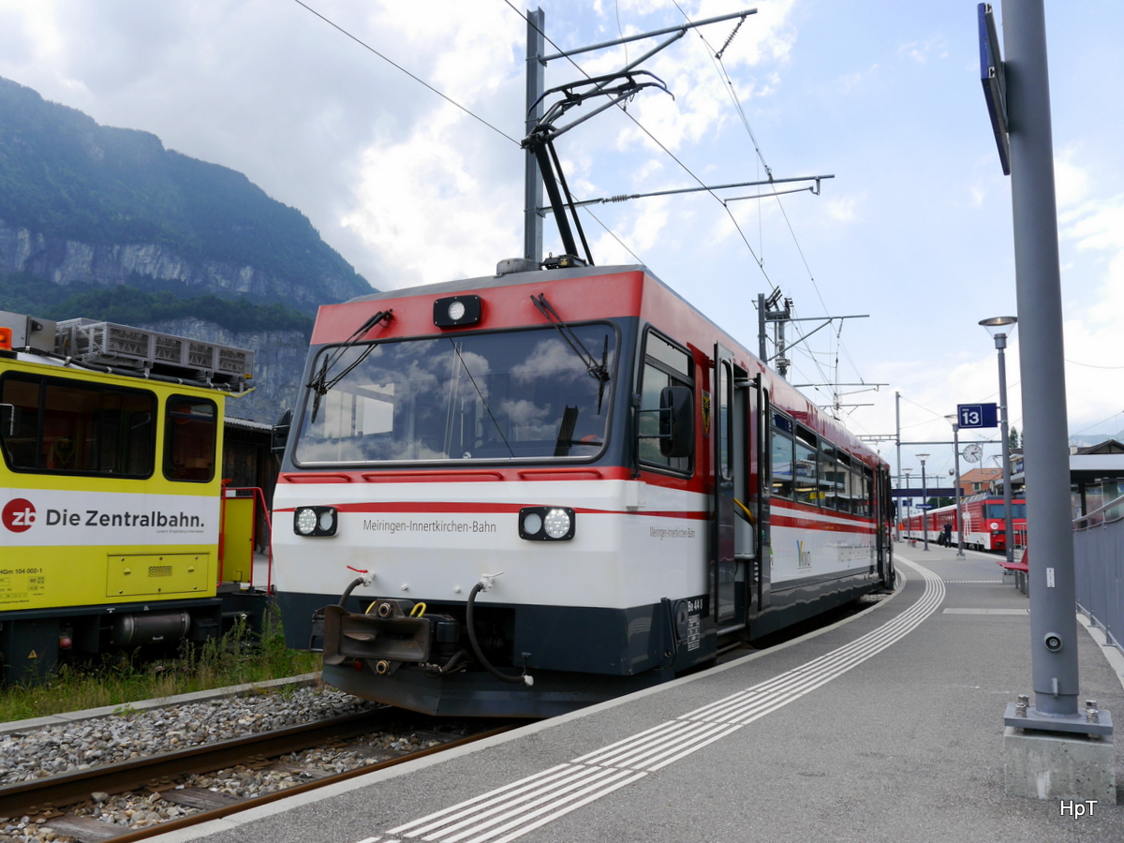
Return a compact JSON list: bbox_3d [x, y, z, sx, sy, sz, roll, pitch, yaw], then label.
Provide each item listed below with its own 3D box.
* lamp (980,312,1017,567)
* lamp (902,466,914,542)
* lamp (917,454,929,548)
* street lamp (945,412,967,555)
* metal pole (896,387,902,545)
[{"bbox_3d":[9.201,0.401,18.921,0.800,5.330,0.800,1,-7,0],"label":"lamp"},{"bbox_3d":[25.090,6.103,65.774,0.800,5.300,0.800,1,-7,0],"label":"lamp"},{"bbox_3d":[20.102,4.483,50.352,0.800,5.300,0.800,1,-7,0],"label":"lamp"},{"bbox_3d":[15.134,2.459,34.658,0.800,5.450,0.800,1,-7,0],"label":"street lamp"},{"bbox_3d":[26.812,3.610,72.241,0.260,12.000,0.260,1,-7,0],"label":"metal pole"}]

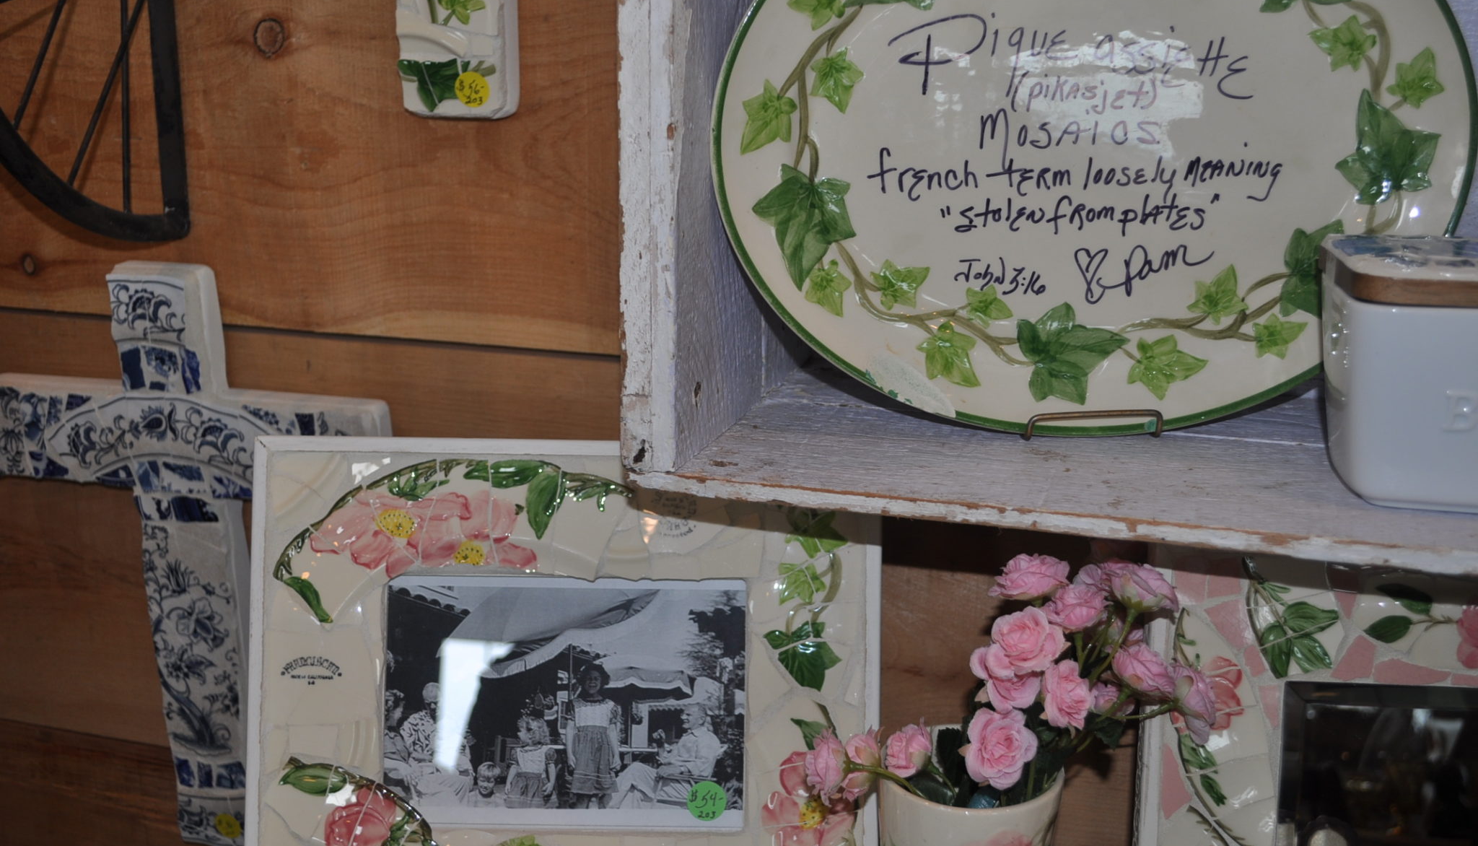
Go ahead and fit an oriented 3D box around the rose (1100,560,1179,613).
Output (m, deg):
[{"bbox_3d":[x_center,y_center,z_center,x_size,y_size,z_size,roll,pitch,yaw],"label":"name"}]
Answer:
[{"bbox_3d":[0.177,0.072,0.705,0.033,0.022,0.034,25,-15,-12],"label":"rose"}]

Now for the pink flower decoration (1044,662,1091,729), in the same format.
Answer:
[{"bbox_3d":[0.143,0.118,0.695,0.026,0.030,0.020,-11,10,-36],"label":"pink flower decoration"}]

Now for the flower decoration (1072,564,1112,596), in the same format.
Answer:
[{"bbox_3d":[0.160,0.071,0.715,0.028,0.020,0.027,0,18,0],"label":"flower decoration"}]

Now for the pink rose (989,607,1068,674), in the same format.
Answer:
[{"bbox_3d":[0.123,0.093,0.685,0.033,0.030,0.023,2,-17,4],"label":"pink rose"}]

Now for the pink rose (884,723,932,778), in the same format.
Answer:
[{"bbox_3d":[0.074,0.143,0.700,0.020,0.024,0.021,16,9,-27],"label":"pink rose"}]

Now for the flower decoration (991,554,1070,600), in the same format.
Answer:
[{"bbox_3d":[0.126,0.067,0.690,0.033,0.021,0.031,-3,18,18],"label":"flower decoration"}]

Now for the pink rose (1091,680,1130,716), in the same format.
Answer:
[{"bbox_3d":[0.170,0.125,0.730,0.018,0.018,0.018,33,3,-26],"label":"pink rose"}]

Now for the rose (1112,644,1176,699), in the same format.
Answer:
[{"bbox_3d":[0.180,0.111,0.710,0.031,0.019,0.031,38,-15,-10],"label":"rose"}]

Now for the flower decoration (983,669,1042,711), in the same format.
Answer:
[{"bbox_3d":[0.119,0.115,0.700,0.028,0.027,0.021,4,-5,9],"label":"flower decoration"}]

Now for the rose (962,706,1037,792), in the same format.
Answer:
[{"bbox_3d":[0.113,0.140,0.690,0.032,0.034,0.023,1,-12,0],"label":"rose"}]

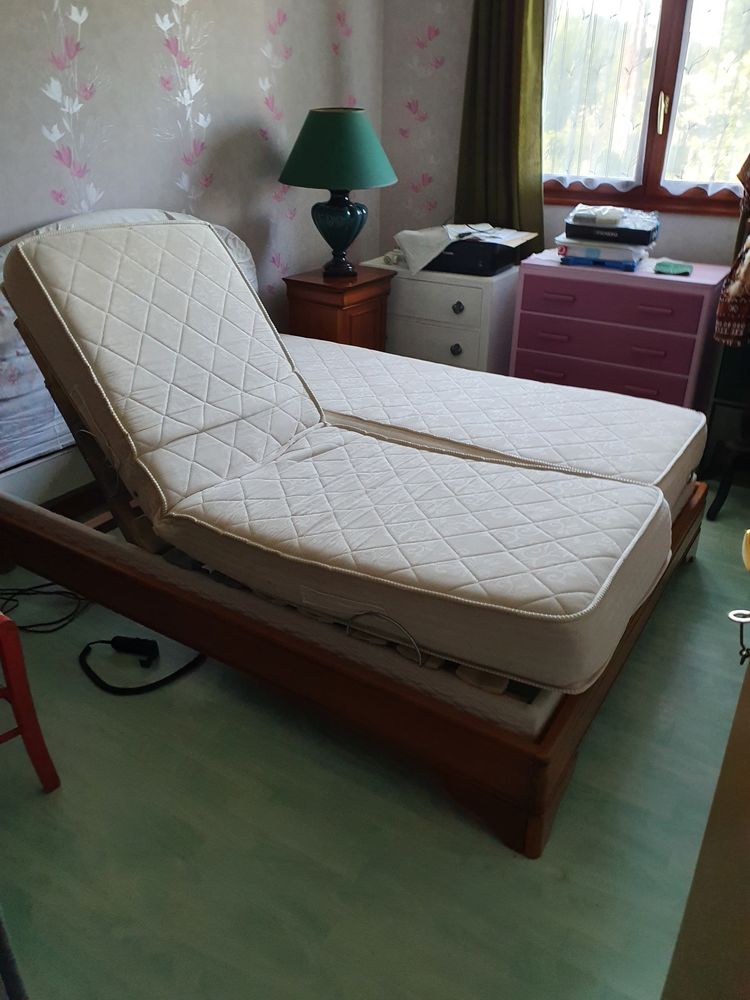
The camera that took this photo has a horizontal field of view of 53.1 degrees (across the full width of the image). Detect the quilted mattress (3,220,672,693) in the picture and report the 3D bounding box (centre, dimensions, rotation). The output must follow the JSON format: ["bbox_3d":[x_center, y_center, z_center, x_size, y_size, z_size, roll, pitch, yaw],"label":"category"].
[{"bbox_3d":[-0.091,-0.245,2.110,1.782,0.868,0.705,17,33,30],"label":"quilted mattress"}]

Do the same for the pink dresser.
[{"bbox_3d":[1.139,-0.674,3.568,0.842,0.856,0.431,17,33,30],"label":"pink dresser"}]

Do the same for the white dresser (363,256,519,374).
[{"bbox_3d":[0.330,-0.863,4.018,0.759,0.783,0.341,17,33,30],"label":"white dresser"}]

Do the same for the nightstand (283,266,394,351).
[{"bbox_3d":[-0.159,-0.755,3.843,0.352,0.775,0.450,17,33,30],"label":"nightstand"}]

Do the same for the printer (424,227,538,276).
[{"bbox_3d":[0.450,-1.235,3.721,0.442,0.150,0.305,17,33,30],"label":"printer"}]

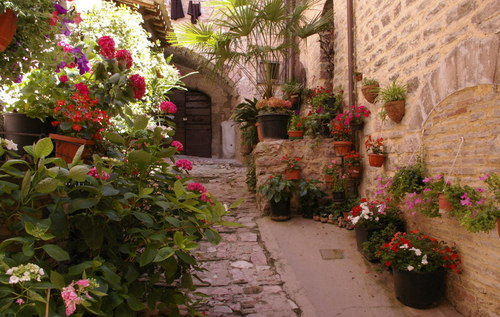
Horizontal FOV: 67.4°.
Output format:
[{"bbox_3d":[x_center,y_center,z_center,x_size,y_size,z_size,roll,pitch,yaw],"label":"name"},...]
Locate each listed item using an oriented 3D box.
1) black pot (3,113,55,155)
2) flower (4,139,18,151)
[{"bbox_3d":[-1.444,-0.163,2.450,0.335,0.280,0.335,0,-2,0],"label":"black pot"},{"bbox_3d":[-1.145,-0.067,1.800,0.068,0.058,0.060,1,-2,-17],"label":"flower"}]

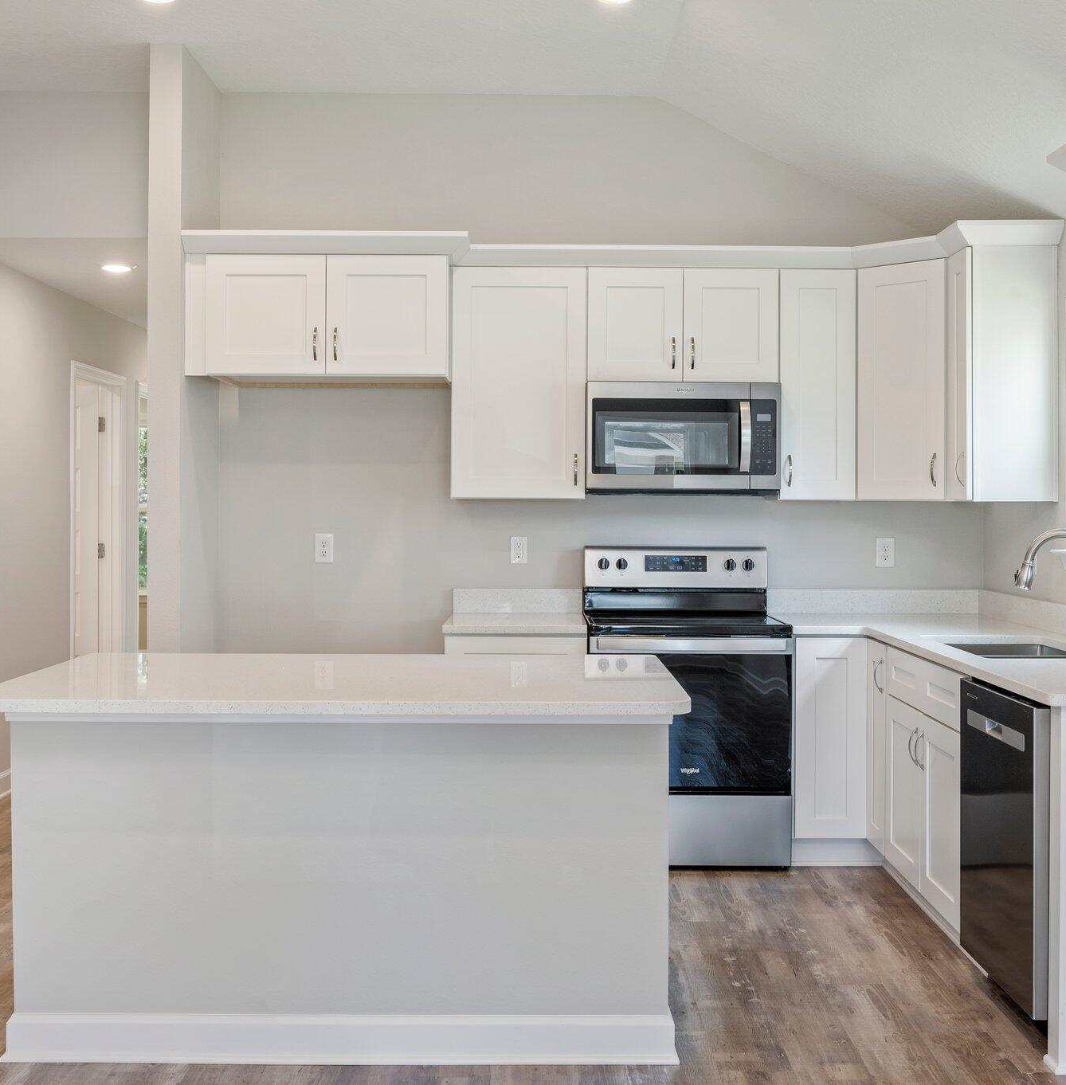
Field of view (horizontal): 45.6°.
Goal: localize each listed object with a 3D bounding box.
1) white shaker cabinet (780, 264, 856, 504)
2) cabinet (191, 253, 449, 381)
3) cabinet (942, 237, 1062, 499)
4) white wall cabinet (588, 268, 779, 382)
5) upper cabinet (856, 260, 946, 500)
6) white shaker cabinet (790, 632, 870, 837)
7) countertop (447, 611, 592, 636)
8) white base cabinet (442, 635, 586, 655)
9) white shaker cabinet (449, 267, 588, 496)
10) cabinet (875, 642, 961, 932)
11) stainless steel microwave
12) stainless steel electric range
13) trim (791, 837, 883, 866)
[{"bbox_3d":[1.127,-0.620,5.162,0.305,0.914,0.330,0,2,0],"label":"white shaker cabinet"},{"bbox_3d":[-0.798,-0.871,5.057,0.942,0.462,0.521,0,2,0],"label":"cabinet"},{"bbox_3d":[1.722,-0.607,4.624,0.330,0.928,0.220,0,2,0],"label":"cabinet"},{"bbox_3d":[0.595,-0.853,5.158,0.762,0.453,0.330,0,2,0],"label":"white wall cabinet"},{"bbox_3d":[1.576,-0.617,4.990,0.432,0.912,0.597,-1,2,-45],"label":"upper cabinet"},{"bbox_3d":[1.110,0.723,5.052,0.282,0.780,0.630,0,2,0],"label":"white shaker cabinet"},{"bbox_3d":[-0.064,0.317,5.037,0.545,0.031,0.648,0,2,0],"label":"countertop"},{"bbox_3d":[-0.064,0.768,5.060,0.530,0.876,0.630,0,2,0],"label":"white base cabinet"},{"bbox_3d":[-0.055,-0.626,5.153,0.528,0.912,0.330,0,2,0],"label":"white shaker cabinet"},{"bbox_3d":[1.560,0.774,4.080,0.630,0.820,0.780,0,2,0],"label":"cabinet"},{"bbox_3d":[0.591,-0.410,5.123,0.757,0.434,0.391,0,2,0],"label":"stainless steel microwave"},{"bbox_3d":[0.587,0.624,4.987,0.758,1.194,0.693,0,2,0],"label":"stainless steel electric range"},{"bbox_3d":[1.149,1.173,4.811,0.356,0.109,0.020,0,2,0],"label":"trim"}]

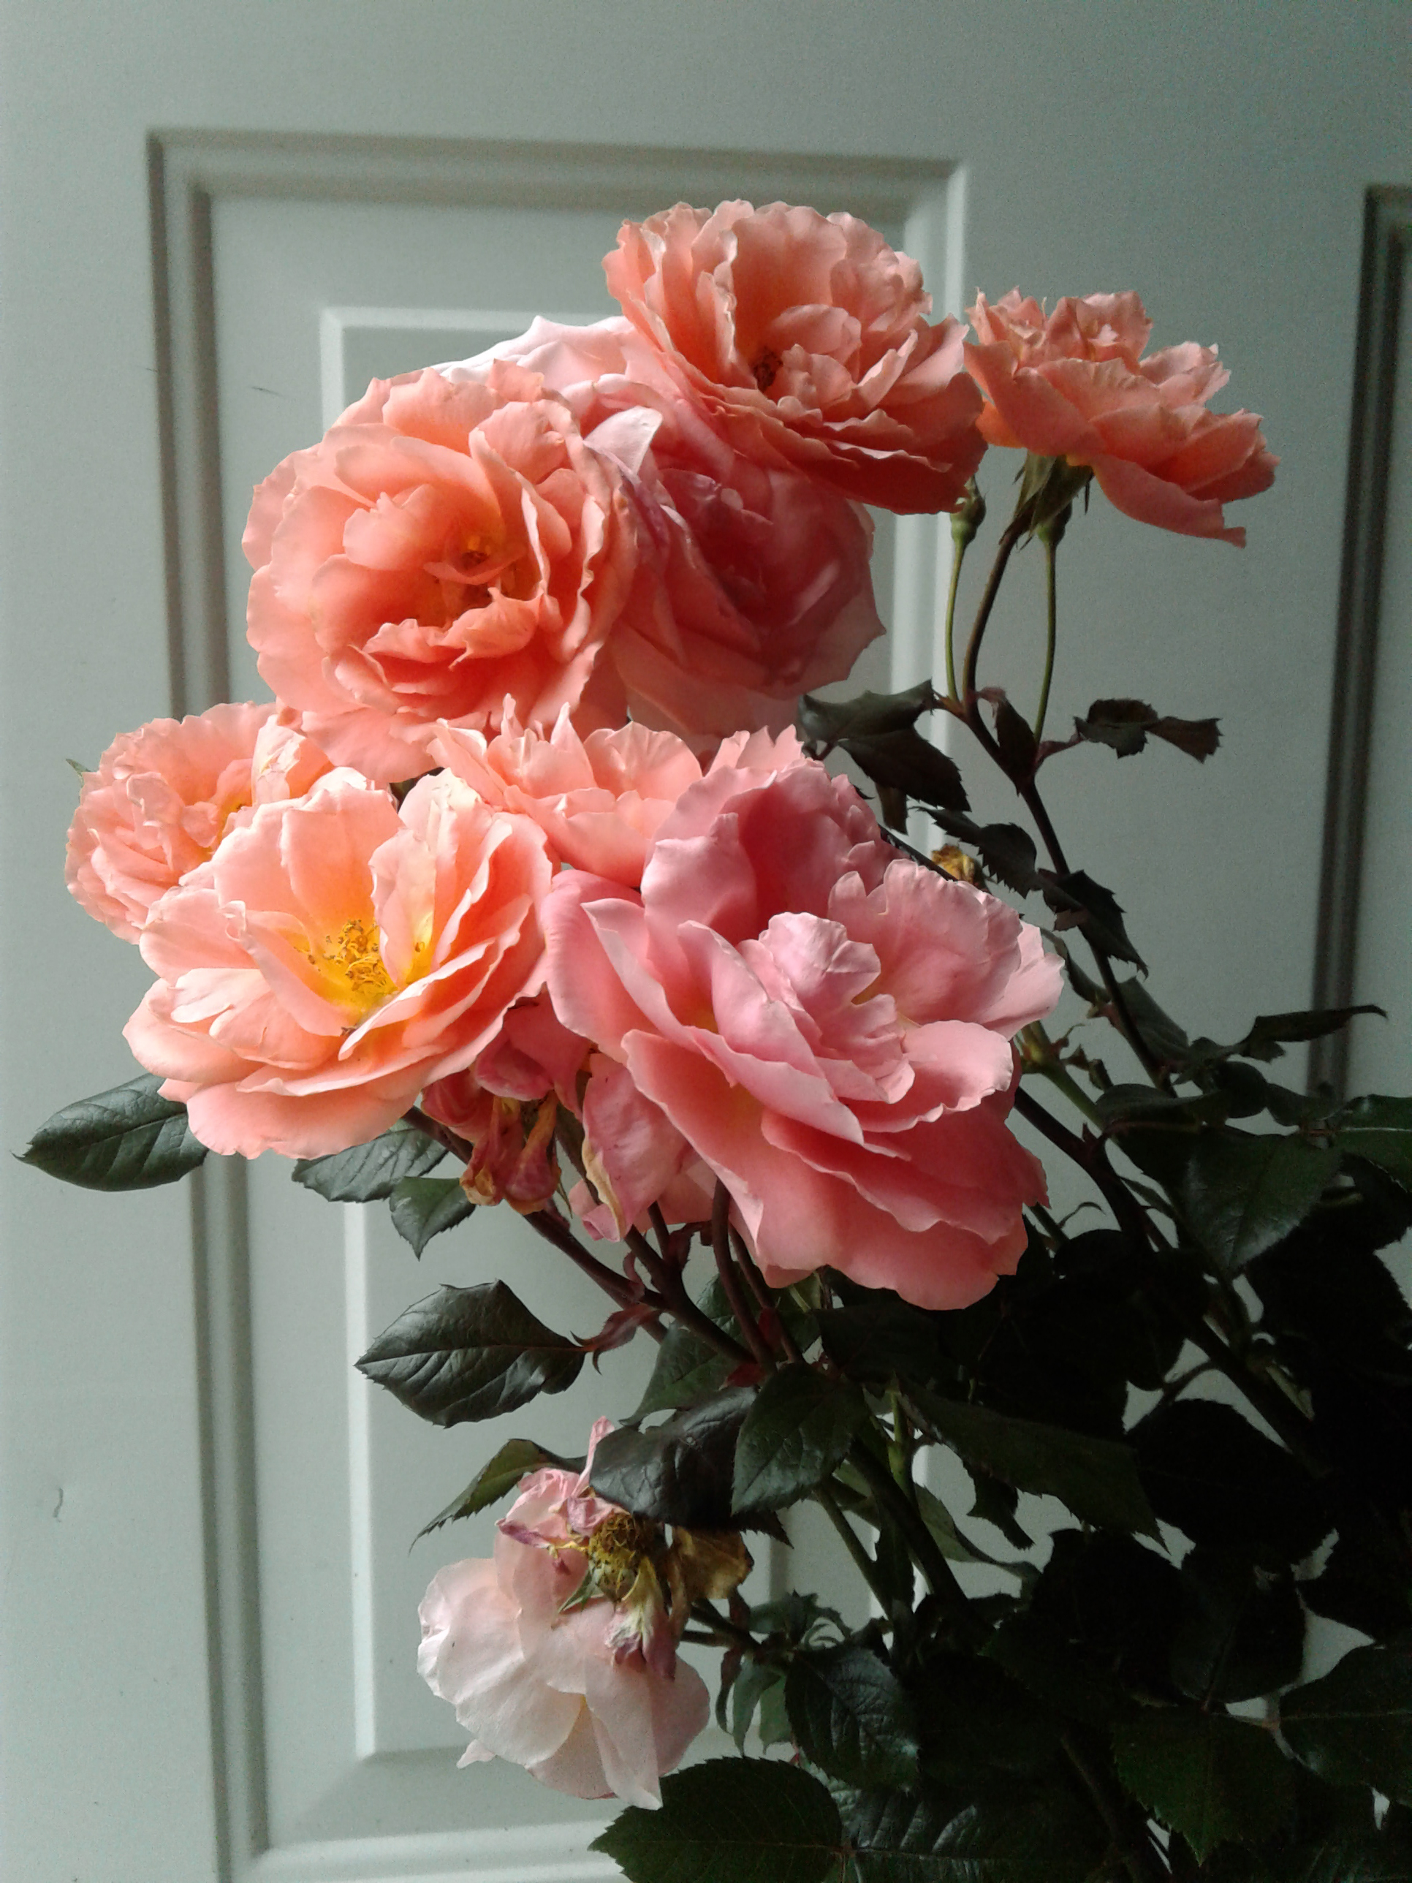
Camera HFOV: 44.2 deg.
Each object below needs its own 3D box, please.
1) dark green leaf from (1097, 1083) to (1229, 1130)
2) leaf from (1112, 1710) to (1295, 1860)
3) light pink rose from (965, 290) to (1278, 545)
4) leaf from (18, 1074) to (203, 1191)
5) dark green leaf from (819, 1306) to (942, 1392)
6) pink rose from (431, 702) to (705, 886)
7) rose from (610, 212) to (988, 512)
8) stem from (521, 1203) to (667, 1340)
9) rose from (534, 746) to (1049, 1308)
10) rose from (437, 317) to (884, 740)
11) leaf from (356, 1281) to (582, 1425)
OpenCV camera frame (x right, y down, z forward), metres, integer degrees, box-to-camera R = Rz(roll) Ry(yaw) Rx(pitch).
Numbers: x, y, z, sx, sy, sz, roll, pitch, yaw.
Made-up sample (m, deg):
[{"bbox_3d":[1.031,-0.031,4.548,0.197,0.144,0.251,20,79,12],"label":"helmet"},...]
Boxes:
[{"bbox_3d":[0.105,0.038,0.400,0.029,0.009,0.020,1,15,6],"label":"dark green leaf"},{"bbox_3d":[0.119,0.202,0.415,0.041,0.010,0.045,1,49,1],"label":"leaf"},{"bbox_3d":[0.109,-0.137,0.455,0.078,0.052,0.076,16,6,0],"label":"light pink rose"},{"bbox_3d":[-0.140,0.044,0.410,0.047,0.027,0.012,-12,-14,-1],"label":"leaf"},{"bbox_3d":[0.039,0.090,0.385,0.029,0.019,0.014,-2,21,-5],"label":"dark green leaf"},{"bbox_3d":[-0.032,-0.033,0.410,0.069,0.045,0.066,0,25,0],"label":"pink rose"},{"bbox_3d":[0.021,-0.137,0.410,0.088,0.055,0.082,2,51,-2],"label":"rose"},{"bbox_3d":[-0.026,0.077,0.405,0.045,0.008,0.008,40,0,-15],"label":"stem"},{"bbox_3d":[0.020,0.018,0.360,0.100,0.060,0.100,4,53,-5],"label":"rose"},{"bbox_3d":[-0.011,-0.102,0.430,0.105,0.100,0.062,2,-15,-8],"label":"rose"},{"bbox_3d":[-0.051,0.089,0.375,0.049,0.031,0.012,4,18,5],"label":"leaf"}]

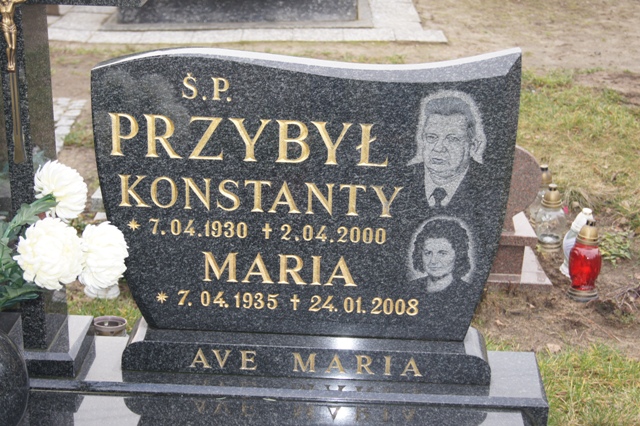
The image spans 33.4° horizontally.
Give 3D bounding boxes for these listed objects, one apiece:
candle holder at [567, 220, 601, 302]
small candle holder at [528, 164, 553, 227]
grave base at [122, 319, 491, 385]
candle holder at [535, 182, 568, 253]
[{"bbox_3d":[0.826,0.144,3.304,0.102,0.256,0.102,2,22,1],"label":"candle holder"},{"bbox_3d":[0.798,-0.059,3.833,0.089,0.226,0.089,2,22,1],"label":"small candle holder"},{"bbox_3d":[-0.026,0.283,2.222,0.750,0.069,0.121,2,22,1],"label":"grave base"},{"bbox_3d":[0.795,0.013,3.654,0.104,0.230,0.104,2,22,1],"label":"candle holder"}]

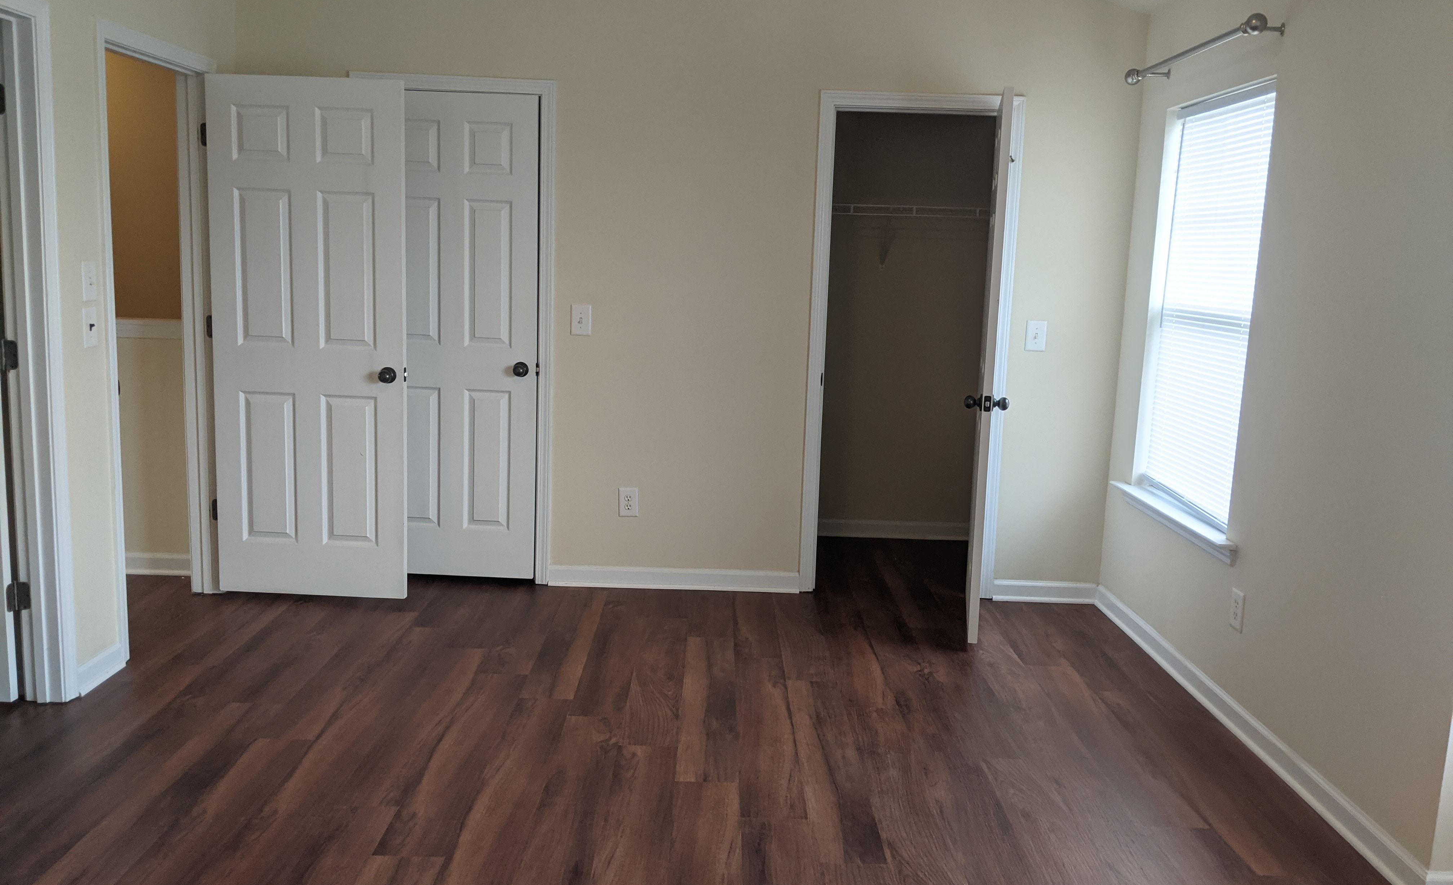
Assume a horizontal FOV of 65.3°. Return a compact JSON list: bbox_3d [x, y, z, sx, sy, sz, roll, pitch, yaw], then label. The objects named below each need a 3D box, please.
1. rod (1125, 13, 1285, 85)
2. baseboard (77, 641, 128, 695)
[{"bbox_3d":[1.621,-1.329,3.881,0.148,0.068,1.110,2,9,0],"label":"rod"},{"bbox_3d":[-2.028,0.729,3.677,0.025,0.086,0.255,2,9,0],"label":"baseboard"}]

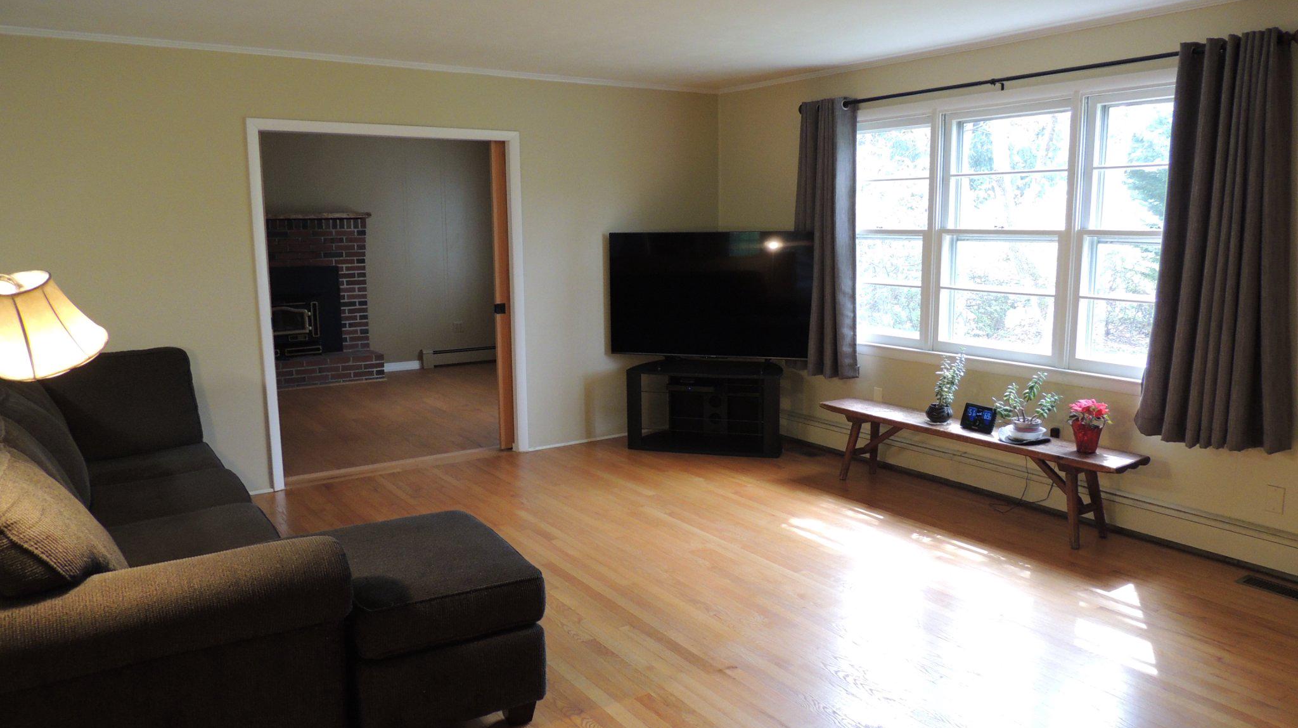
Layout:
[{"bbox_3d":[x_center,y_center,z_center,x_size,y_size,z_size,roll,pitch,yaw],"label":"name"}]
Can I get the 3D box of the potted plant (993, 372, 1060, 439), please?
[{"bbox_3d":[1.869,0.199,4.440,0.330,0.315,0.250,3,10,23],"label":"potted plant"}]

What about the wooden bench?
[{"bbox_3d":[1.639,0.553,4.715,0.325,0.431,1.770,-7,11,-34],"label":"wooden bench"}]

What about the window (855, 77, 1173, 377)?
[{"bbox_3d":[1.883,-0.691,4.815,0.120,1.400,2.520,-7,11,-34],"label":"window"}]

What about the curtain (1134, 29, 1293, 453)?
[{"bbox_3d":[2.435,-0.503,3.820,0.150,1.700,0.580,-7,11,-34],"label":"curtain"}]

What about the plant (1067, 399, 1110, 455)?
[{"bbox_3d":[2.055,0.285,4.201,0.195,0.250,0.190,4,10,26],"label":"plant"}]

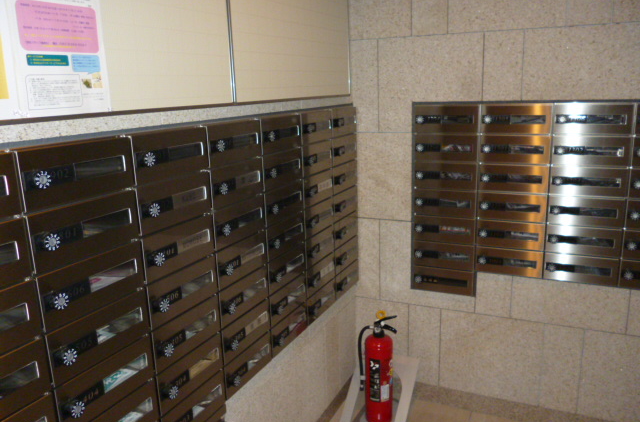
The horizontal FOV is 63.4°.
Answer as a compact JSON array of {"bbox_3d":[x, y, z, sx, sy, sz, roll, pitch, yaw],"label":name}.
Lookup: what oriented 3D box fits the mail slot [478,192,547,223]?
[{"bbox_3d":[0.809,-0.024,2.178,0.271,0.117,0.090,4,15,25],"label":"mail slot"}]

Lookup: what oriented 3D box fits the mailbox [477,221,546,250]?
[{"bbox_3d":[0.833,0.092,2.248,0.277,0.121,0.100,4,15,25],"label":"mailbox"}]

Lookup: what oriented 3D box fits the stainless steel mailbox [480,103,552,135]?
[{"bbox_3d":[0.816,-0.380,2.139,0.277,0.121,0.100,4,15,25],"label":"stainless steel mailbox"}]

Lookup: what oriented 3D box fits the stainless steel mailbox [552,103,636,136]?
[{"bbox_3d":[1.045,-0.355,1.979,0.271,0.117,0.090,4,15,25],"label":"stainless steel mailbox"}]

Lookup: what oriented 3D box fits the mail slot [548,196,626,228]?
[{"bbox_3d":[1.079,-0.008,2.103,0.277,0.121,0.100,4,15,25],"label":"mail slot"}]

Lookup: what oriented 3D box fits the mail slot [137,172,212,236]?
[{"bbox_3d":[-0.401,-0.026,1.341,0.090,0.117,0.271,4,15,25],"label":"mail slot"}]

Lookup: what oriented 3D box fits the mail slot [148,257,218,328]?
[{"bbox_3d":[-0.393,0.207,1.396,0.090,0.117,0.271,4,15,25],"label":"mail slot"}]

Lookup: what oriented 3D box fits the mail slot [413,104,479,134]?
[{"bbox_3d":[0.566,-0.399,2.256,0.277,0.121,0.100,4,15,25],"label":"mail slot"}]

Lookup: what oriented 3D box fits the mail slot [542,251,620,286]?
[{"bbox_3d":[1.087,0.219,2.162,0.269,0.118,0.160,4,15,25],"label":"mail slot"}]

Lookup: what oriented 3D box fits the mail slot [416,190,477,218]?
[{"bbox_3d":[0.562,-0.043,2.295,0.271,0.117,0.090,4,15,25],"label":"mail slot"}]

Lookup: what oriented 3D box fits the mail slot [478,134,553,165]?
[{"bbox_3d":[0.802,-0.257,2.123,0.271,0.117,0.090,4,15,25],"label":"mail slot"}]

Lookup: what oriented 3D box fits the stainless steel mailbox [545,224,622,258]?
[{"bbox_3d":[1.083,0.102,2.135,0.269,0.118,0.160,4,15,25],"label":"stainless steel mailbox"}]

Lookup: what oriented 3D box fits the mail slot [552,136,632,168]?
[{"bbox_3d":[1.071,-0.248,2.052,0.269,0.118,0.160,4,15,25],"label":"mail slot"}]

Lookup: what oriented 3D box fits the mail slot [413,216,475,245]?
[{"bbox_3d":[0.587,0.064,2.368,0.269,0.118,0.160,4,15,25],"label":"mail slot"}]

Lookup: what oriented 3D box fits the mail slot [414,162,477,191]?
[{"bbox_3d":[0.579,-0.170,2.313,0.269,0.118,0.160,4,15,25],"label":"mail slot"}]

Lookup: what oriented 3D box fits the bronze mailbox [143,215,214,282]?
[{"bbox_3d":[-0.397,0.090,1.369,0.090,0.117,0.271,4,15,25],"label":"bronze mailbox"}]

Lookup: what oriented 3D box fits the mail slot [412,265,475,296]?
[{"bbox_3d":[0.574,0.306,2.376,0.271,0.117,0.090,4,15,25],"label":"mail slot"}]

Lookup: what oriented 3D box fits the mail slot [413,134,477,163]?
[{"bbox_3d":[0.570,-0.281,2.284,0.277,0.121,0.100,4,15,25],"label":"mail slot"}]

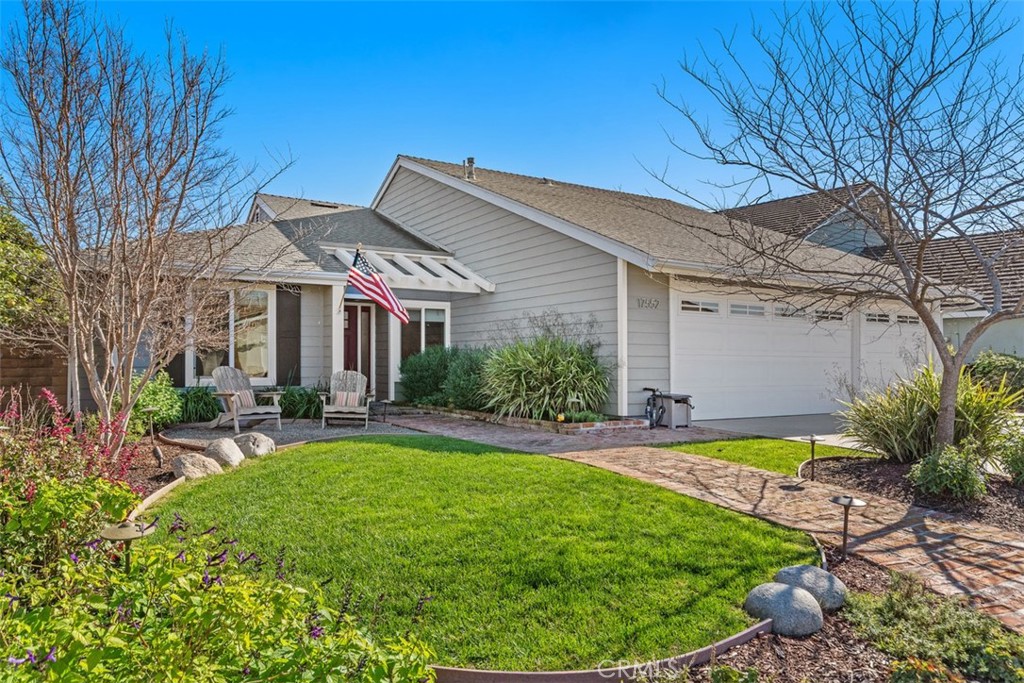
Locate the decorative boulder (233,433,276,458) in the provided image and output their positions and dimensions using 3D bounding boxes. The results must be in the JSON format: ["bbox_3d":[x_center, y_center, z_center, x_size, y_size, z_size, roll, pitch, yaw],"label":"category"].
[{"bbox_3d":[-2.775,1.085,7.268,0.460,0.250,0.380,0,-2,5],"label":"decorative boulder"}]

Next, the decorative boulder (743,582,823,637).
[{"bbox_3d":[1.150,1.111,2.895,0.275,0.170,0.310,1,-2,-30],"label":"decorative boulder"}]

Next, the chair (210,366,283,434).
[{"bbox_3d":[-3.840,0.813,9.790,0.930,0.910,0.790,-2,-3,43],"label":"chair"}]

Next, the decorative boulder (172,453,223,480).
[{"bbox_3d":[-2.740,1.065,5.918,0.440,0.200,0.320,0,-2,12],"label":"decorative boulder"}]

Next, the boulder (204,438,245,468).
[{"bbox_3d":[-2.765,1.056,6.539,0.410,0.260,0.330,-2,-3,43],"label":"boulder"}]

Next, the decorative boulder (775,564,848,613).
[{"bbox_3d":[1.380,1.123,3.175,0.280,0.165,0.325,1,-2,-30],"label":"decorative boulder"}]

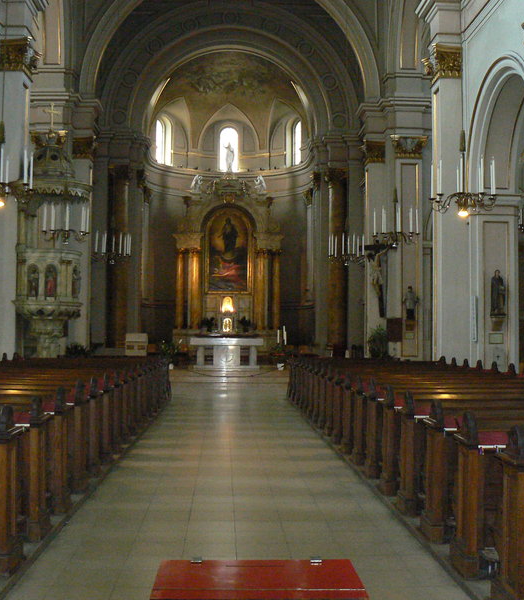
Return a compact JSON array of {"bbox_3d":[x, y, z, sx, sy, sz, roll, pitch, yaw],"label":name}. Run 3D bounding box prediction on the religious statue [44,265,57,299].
[{"bbox_3d":[-4.819,-0.422,19.000,0.250,0.760,0.200,0,-2,-8],"label":"religious statue"}]

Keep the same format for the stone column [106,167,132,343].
[{"bbox_3d":[-5.778,-1.772,33.500,0.950,7.500,0.950,0,-2,-3],"label":"stone column"}]

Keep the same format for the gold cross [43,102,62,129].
[{"bbox_3d":[-4.935,-4.323,19.600,0.460,0.630,0.080,1,-3,-20],"label":"gold cross"}]

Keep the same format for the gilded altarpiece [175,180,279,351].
[{"bbox_3d":[-1.646,-1.789,39.700,5.100,8.400,2.000,0,-2,-3],"label":"gilded altarpiece"}]

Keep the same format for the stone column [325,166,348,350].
[{"bbox_3d":[3.036,-1.650,33.900,0.950,7.500,0.950,0,-2,-3],"label":"stone column"}]

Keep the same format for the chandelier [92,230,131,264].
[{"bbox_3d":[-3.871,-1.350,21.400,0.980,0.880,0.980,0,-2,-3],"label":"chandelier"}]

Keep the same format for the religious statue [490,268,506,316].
[{"bbox_3d":[5.259,-0.160,18.500,0.360,1.050,0.320,0,-2,-3],"label":"religious statue"}]

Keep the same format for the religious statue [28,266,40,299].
[{"bbox_3d":[-5.195,-0.411,19.000,0.250,0.750,0.200,0,-2,-6],"label":"religious statue"}]

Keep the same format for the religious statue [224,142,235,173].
[{"bbox_3d":[-1.559,-6.819,39.900,0.500,1.450,0.420,0,-2,-3],"label":"religious statue"}]

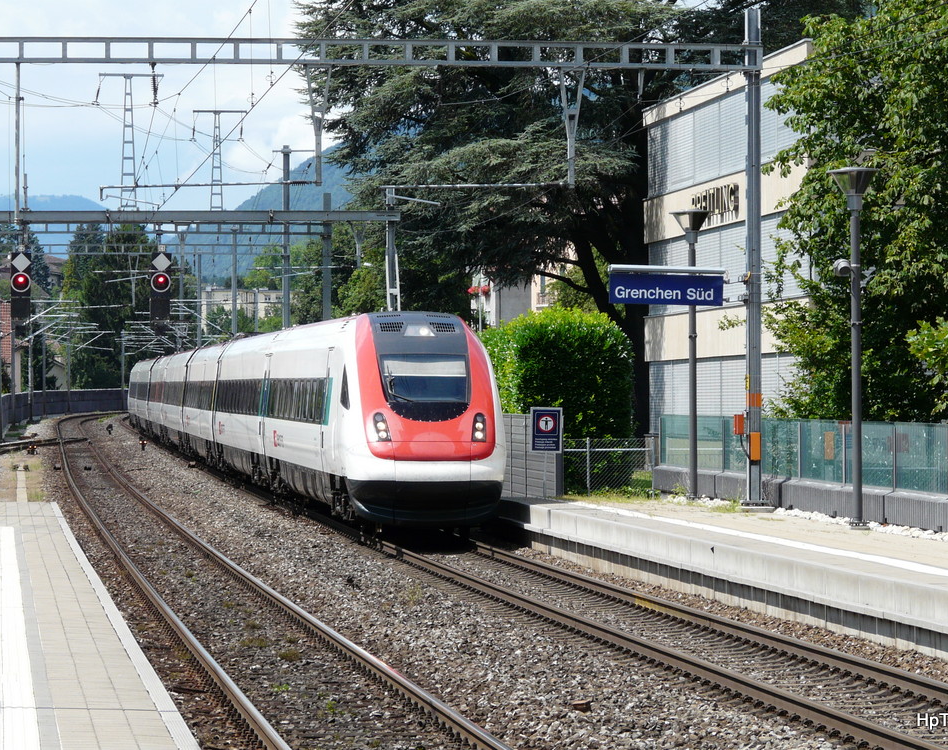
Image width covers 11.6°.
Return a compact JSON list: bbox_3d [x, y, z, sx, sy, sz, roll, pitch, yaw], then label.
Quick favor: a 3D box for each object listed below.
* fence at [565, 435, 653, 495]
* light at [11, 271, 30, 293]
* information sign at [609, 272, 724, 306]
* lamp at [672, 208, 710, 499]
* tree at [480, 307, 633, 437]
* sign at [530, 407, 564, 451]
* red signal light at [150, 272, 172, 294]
[{"bbox_3d":[2.377,1.626,82.200,1.650,1.060,0.060,0,0,-4],"label":"fence"},{"bbox_3d":[-14.263,-2.914,146.500,0.640,0.640,0.300,0,0,-5],"label":"light"},{"bbox_3d":[3.166,-1.423,76.500,1.870,0.520,0.120,0,0,-4],"label":"information sign"},{"bbox_3d":[3.779,-0.373,80.700,0.670,5.040,0.670,0,0,-5],"label":"lamp"},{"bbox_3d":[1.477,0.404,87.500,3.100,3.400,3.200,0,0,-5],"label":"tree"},{"bbox_3d":[1.266,0.960,81.200,0.560,0.800,0.050,0,0,-2],"label":"sign"},{"bbox_3d":[-9.843,-2.914,146.500,0.640,0.640,0.300,0,0,-4],"label":"red signal light"}]

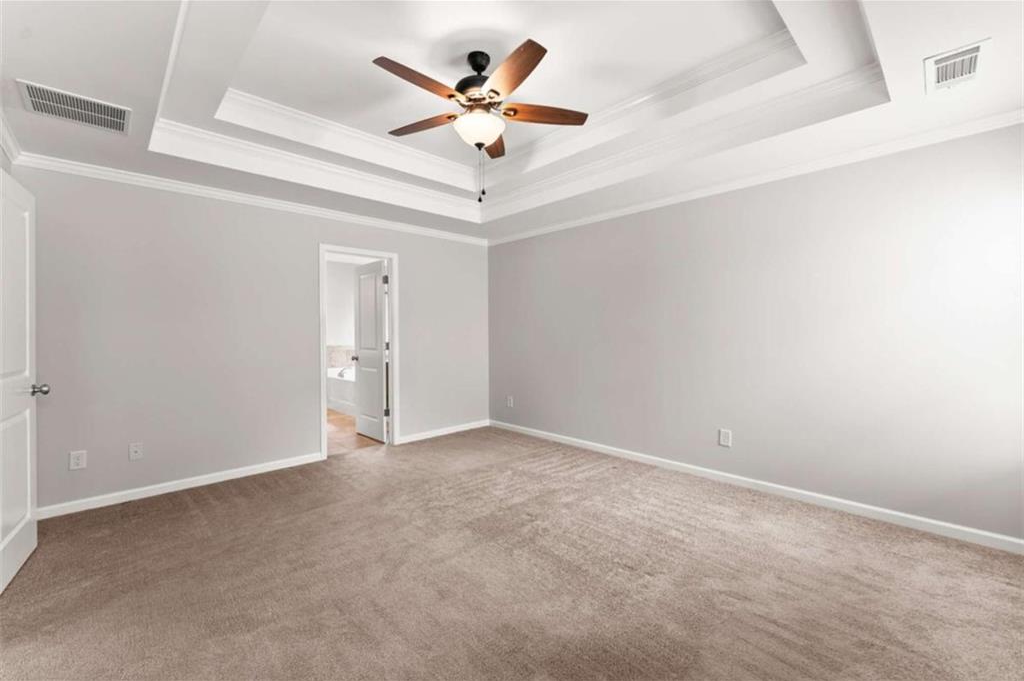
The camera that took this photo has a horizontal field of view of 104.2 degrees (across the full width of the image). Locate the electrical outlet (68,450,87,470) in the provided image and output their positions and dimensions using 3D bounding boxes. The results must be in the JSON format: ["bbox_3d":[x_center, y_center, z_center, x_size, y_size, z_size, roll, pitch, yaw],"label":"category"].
[{"bbox_3d":[-3.016,0.833,2.773,0.074,0.118,0.008,-2,2,-44],"label":"electrical outlet"}]

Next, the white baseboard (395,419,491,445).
[{"bbox_3d":[-0.783,1.098,4.924,1.353,0.078,0.018,-2,2,-44],"label":"white baseboard"}]

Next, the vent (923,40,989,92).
[{"bbox_3d":[1.988,-1.208,1.789,0.370,0.020,0.186,-2,2,-44],"label":"vent"}]

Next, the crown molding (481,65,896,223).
[{"bbox_3d":[0.782,-1.340,3.194,0.070,0.189,3.269,-2,2,-44],"label":"crown molding"}]

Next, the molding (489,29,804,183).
[{"bbox_3d":[0.547,-1.527,2.967,0.070,0.200,2.676,-2,2,-44],"label":"molding"}]

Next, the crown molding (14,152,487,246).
[{"bbox_3d":[-1.740,-1.213,3.926,4.009,0.066,0.064,-2,2,-44],"label":"crown molding"}]

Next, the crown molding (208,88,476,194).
[{"bbox_3d":[-1.088,-1.521,3.201,2.099,0.200,0.070,-2,2,-44],"label":"crown molding"}]

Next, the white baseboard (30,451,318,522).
[{"bbox_3d":[-2.506,1.153,3.264,1.835,0.078,0.018,-2,2,-44],"label":"white baseboard"}]

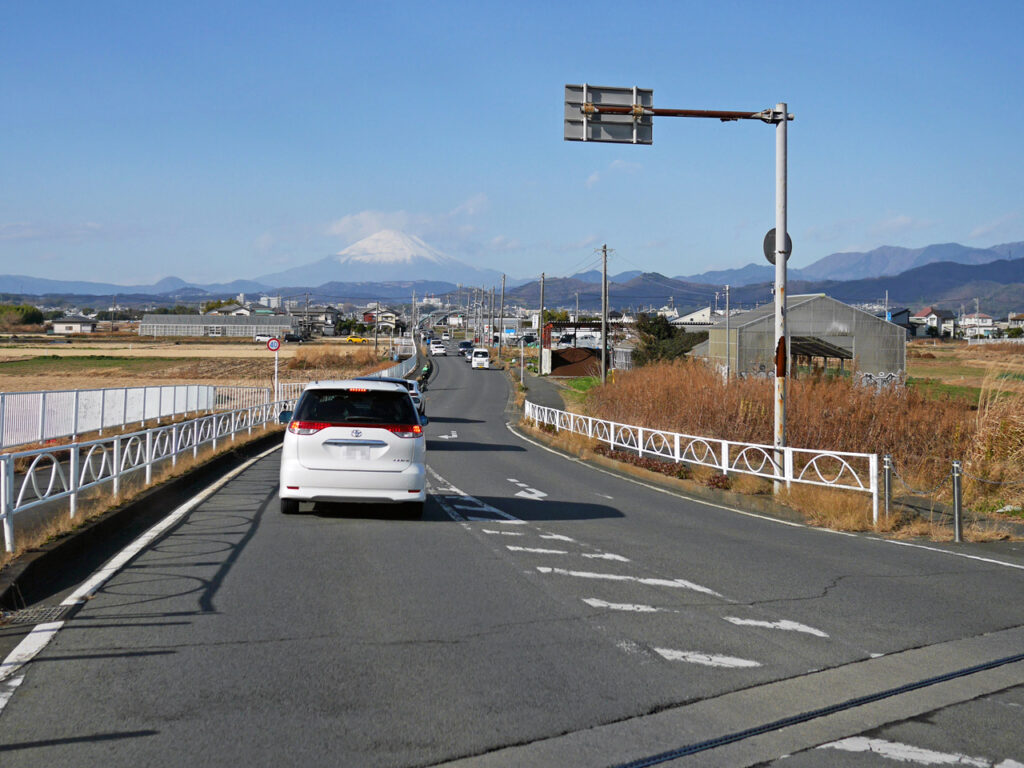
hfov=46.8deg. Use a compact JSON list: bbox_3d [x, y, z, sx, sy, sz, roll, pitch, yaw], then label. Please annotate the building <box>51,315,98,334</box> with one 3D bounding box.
[{"bbox_3d":[-112.767,-15.207,305.000,10.300,5.200,8.300,0,4,1],"label":"building"}]

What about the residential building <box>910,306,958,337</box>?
[{"bbox_3d":[100.689,-14.537,282.000,11.000,7.600,9.500,1,4,18],"label":"residential building"}]

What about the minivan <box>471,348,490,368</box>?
[{"bbox_3d":[-2.800,-2.370,107.300,1.500,1.900,3.500,0,4,-3],"label":"minivan"}]

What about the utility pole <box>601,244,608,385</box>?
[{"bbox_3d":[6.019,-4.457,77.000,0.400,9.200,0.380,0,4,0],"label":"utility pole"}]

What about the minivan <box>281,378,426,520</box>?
[{"bbox_3d":[-2.190,0.820,16.700,1.830,1.760,4.800,1,1,-7],"label":"minivan"}]

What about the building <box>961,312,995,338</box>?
[{"bbox_3d":[116.050,-14.335,295.000,8.000,7.000,7.800,1,4,18],"label":"building"}]

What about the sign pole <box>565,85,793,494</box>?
[{"bbox_3d":[2.680,-1.400,18.800,3.850,6.350,0.500,-1,4,-15],"label":"sign pole"}]

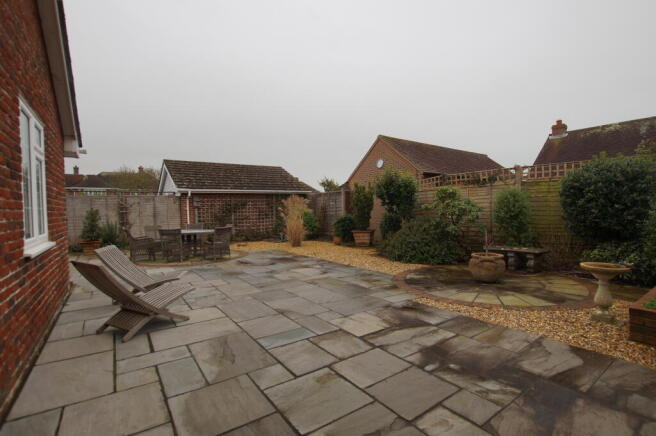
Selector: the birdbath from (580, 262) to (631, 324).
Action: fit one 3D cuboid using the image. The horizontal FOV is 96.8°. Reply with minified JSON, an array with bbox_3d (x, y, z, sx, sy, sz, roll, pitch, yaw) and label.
[{"bbox_3d":[3.337,0.901,3.500,0.450,0.640,0.450,0,2,44],"label":"birdbath"}]

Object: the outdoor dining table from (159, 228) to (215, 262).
[{"bbox_3d":[-4.340,0.833,8.941,1.500,0.760,1.500,-2,2,-26],"label":"outdoor dining table"}]

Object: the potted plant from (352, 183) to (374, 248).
[{"bbox_3d":[1.236,-0.087,10.350,0.780,2.160,0.760,0,2,18],"label":"potted plant"}]

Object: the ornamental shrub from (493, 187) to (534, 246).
[{"bbox_3d":[4.203,0.182,6.600,0.820,1.800,0.860,-2,2,-36],"label":"ornamental shrub"}]

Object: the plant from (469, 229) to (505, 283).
[{"bbox_3d":[2.882,0.662,5.280,0.600,0.950,0.600,-1,2,0],"label":"plant"}]

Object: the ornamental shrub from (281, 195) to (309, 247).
[{"bbox_3d":[-1.243,0.152,10.777,1.050,1.950,1.000,-1,1,0],"label":"ornamental shrub"}]

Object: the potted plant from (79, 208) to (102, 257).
[{"bbox_3d":[-7.119,0.414,8.750,0.550,1.420,0.530,-2,2,-36],"label":"potted plant"}]

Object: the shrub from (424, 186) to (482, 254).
[{"bbox_3d":[3.210,0.135,7.450,1.250,1.860,1.400,-2,2,-36],"label":"shrub"}]

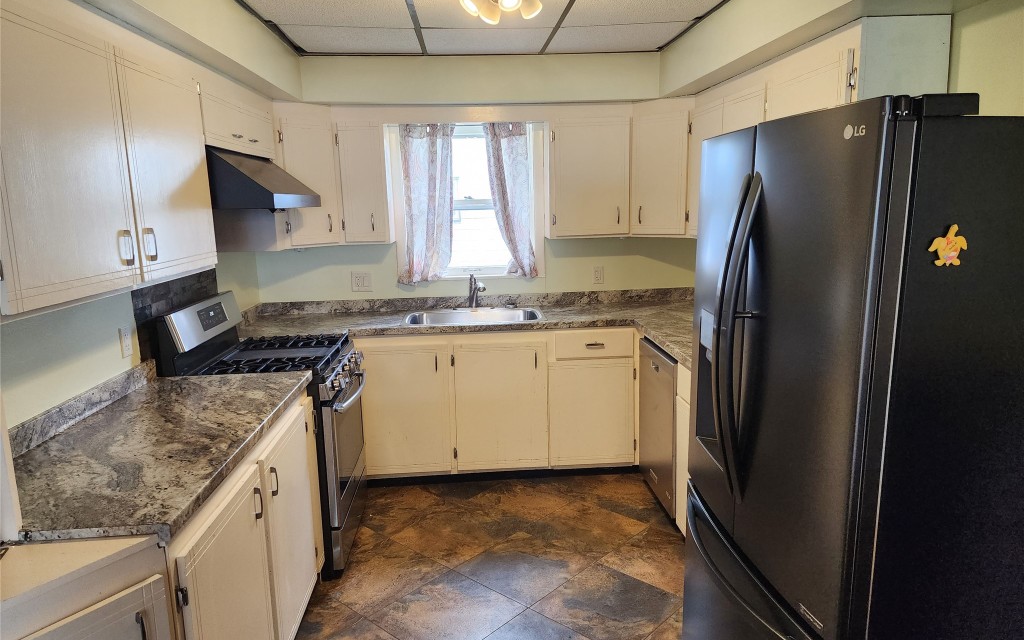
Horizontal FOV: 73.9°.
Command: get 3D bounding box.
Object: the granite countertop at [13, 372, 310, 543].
[{"bbox_3d":[-1.050,0.342,2.040,0.610,0.040,1.297,-2,10,-4],"label":"granite countertop"}]

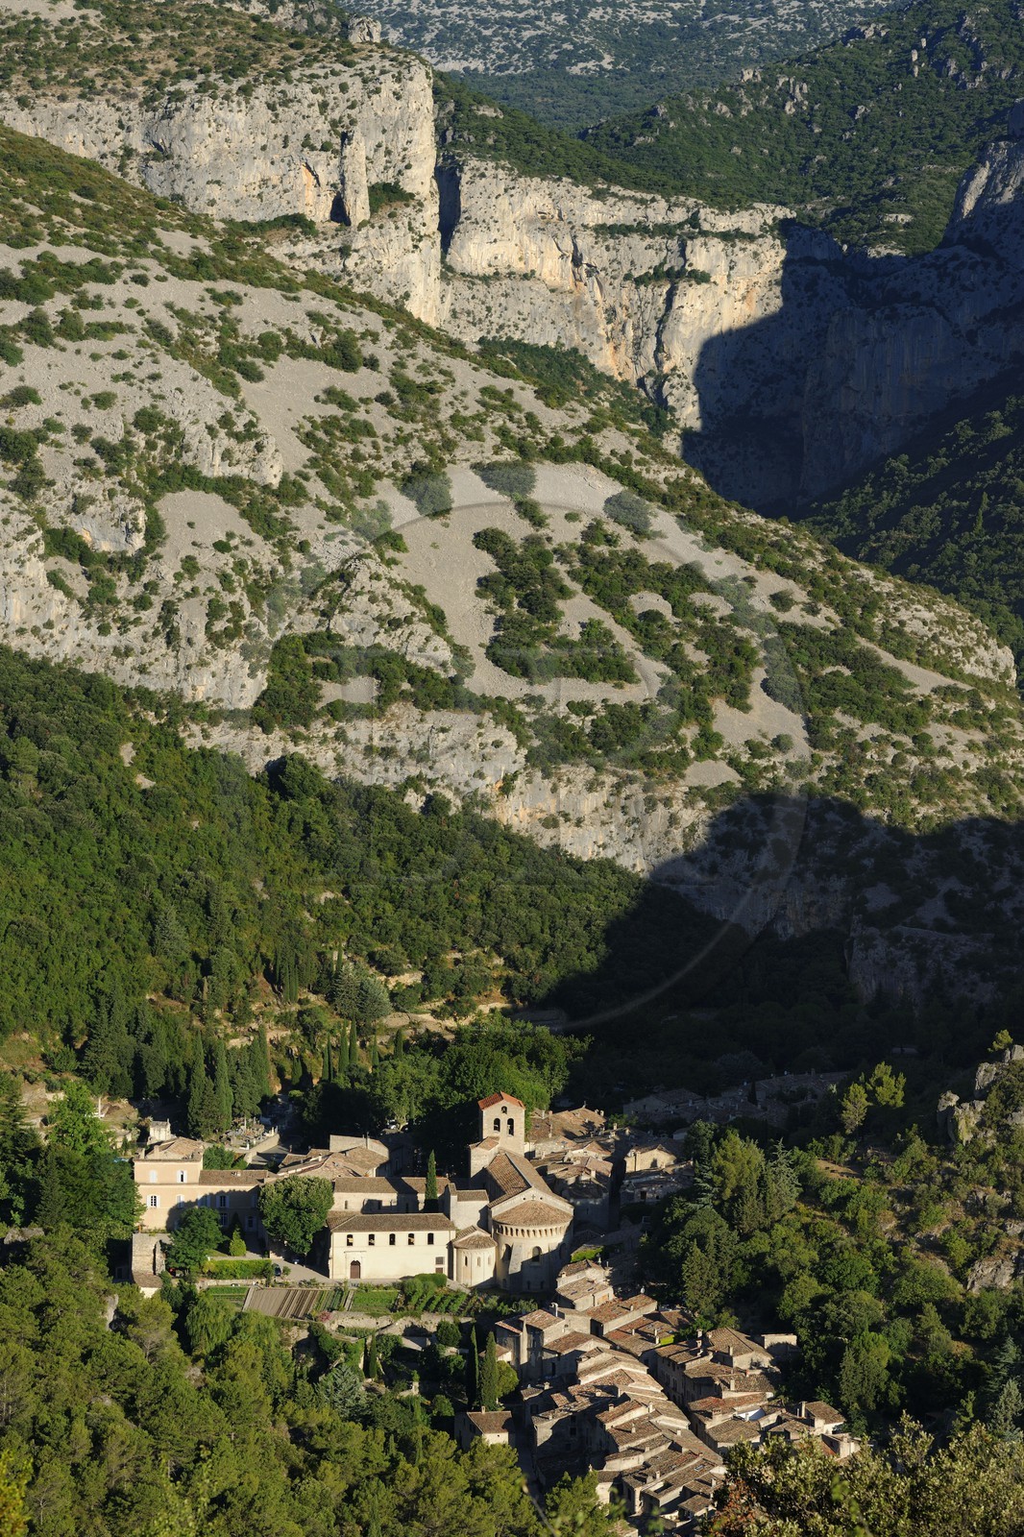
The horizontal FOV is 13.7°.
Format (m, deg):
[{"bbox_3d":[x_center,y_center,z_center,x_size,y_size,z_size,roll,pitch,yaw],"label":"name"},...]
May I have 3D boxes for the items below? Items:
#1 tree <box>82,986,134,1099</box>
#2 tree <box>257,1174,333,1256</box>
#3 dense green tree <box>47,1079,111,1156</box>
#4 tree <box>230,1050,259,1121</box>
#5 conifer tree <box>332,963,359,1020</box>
[{"bbox_3d":[-81.440,55.180,862.000,10.200,22.300,10.200,0,8,0],"label":"tree"},{"bbox_3d":[-39.180,81.230,774.000,13.400,15.200,13.200,0,8,0],"label":"tree"},{"bbox_3d":[-83.610,67.980,826.000,12.000,15.600,12.000,0,8,0],"label":"dense green tree"},{"bbox_3d":[-53.490,63.510,855.000,5.900,13.800,5.900,0,8,0],"label":"tree"},{"bbox_3d":[-36.024,48.277,925.000,5.982,12.367,5.982,0,7,0],"label":"conifer tree"}]

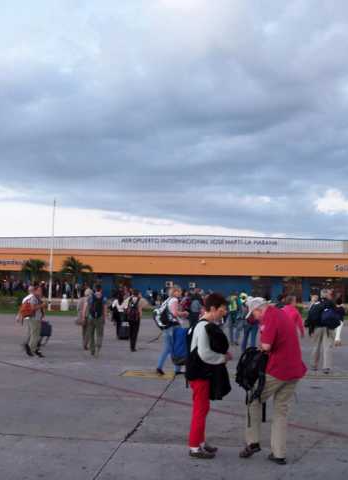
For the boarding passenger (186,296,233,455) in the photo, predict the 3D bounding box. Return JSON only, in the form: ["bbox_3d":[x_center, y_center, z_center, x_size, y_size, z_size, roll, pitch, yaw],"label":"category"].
[{"bbox_3d":[0.346,1.354,6.582,0.460,1.630,0.500,2,-4,-6],"label":"boarding passenger"}]

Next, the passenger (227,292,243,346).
[{"bbox_3d":[1.907,2.448,20.242,0.500,1.680,0.380,1,-5,6],"label":"passenger"}]

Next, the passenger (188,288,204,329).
[{"bbox_3d":[0.685,2.302,19.140,0.500,1.730,0.400,1,-5,0],"label":"passenger"}]

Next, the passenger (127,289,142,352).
[{"bbox_3d":[-1.050,2.127,17.201,0.450,1.630,0.450,1,-4,3],"label":"passenger"}]

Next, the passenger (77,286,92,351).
[{"bbox_3d":[-2.380,2.099,17.231,0.480,1.670,0.360,2,-5,-3],"label":"passenger"}]

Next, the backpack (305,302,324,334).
[{"bbox_3d":[2.974,1.624,13.650,0.400,0.650,0.300,1,-5,9],"label":"backpack"}]

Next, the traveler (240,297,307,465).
[{"bbox_3d":[1.015,1.380,6.600,0.640,1.610,0.520,0,-4,15],"label":"traveler"}]

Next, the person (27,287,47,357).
[{"bbox_3d":[-3.248,1.880,15.232,0.500,1.730,0.500,2,-4,-11],"label":"person"}]

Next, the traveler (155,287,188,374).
[{"bbox_3d":[-0.027,1.741,12.567,0.600,1.740,0.500,3,-5,-18],"label":"traveler"}]

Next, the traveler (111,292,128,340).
[{"bbox_3d":[-1.797,2.481,21.646,0.520,1.660,0.380,2,-5,-3],"label":"traveler"}]

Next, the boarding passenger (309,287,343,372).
[{"bbox_3d":[3.172,1.877,13.461,0.660,1.750,0.520,1,-4,7],"label":"boarding passenger"}]

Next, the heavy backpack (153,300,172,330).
[{"bbox_3d":[-0.215,1.447,12.655,0.300,0.560,0.340,14,-4,-16],"label":"heavy backpack"}]

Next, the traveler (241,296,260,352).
[{"bbox_3d":[1.658,1.976,14.023,0.480,1.570,0.420,1,-4,0],"label":"traveler"}]

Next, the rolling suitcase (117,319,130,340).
[{"bbox_3d":[-1.623,2.877,20.800,0.430,0.680,0.300,1,-5,0],"label":"rolling suitcase"}]

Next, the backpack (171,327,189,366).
[{"bbox_3d":[0.068,1.032,6.300,0.190,0.420,0.290,1,-5,3],"label":"backpack"}]

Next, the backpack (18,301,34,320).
[{"bbox_3d":[-3.476,1.662,15.252,0.270,0.460,0.320,2,-4,-11],"label":"backpack"}]

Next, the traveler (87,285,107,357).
[{"bbox_3d":[-1.902,1.962,15.829,0.520,1.740,0.400,1,-5,2],"label":"traveler"}]

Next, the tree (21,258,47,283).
[{"bbox_3d":[-13.027,3.778,60.000,2.500,4.033,2.500,1,-4,0],"label":"tree"}]

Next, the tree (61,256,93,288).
[{"bbox_3d":[-9.040,3.709,60.000,2.900,4.265,2.900,1,-4,0],"label":"tree"}]

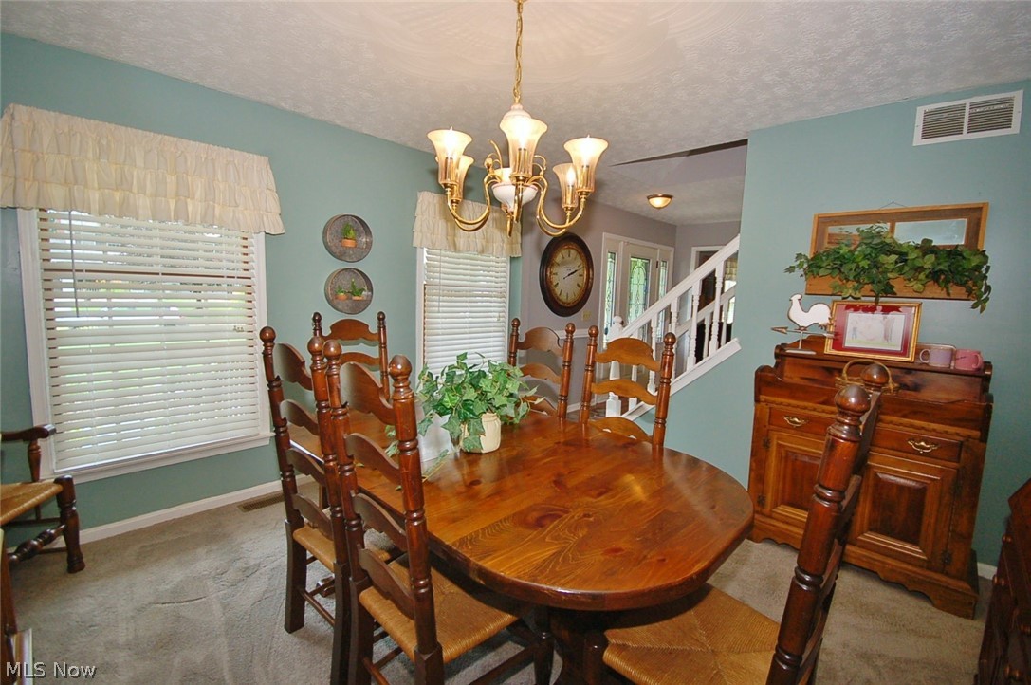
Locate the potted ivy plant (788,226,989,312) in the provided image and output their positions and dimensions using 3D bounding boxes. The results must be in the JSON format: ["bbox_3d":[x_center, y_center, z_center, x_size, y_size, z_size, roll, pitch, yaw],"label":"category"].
[{"bbox_3d":[1.926,-0.405,2.291,0.820,0.440,0.220,8,9,40],"label":"potted ivy plant"}]

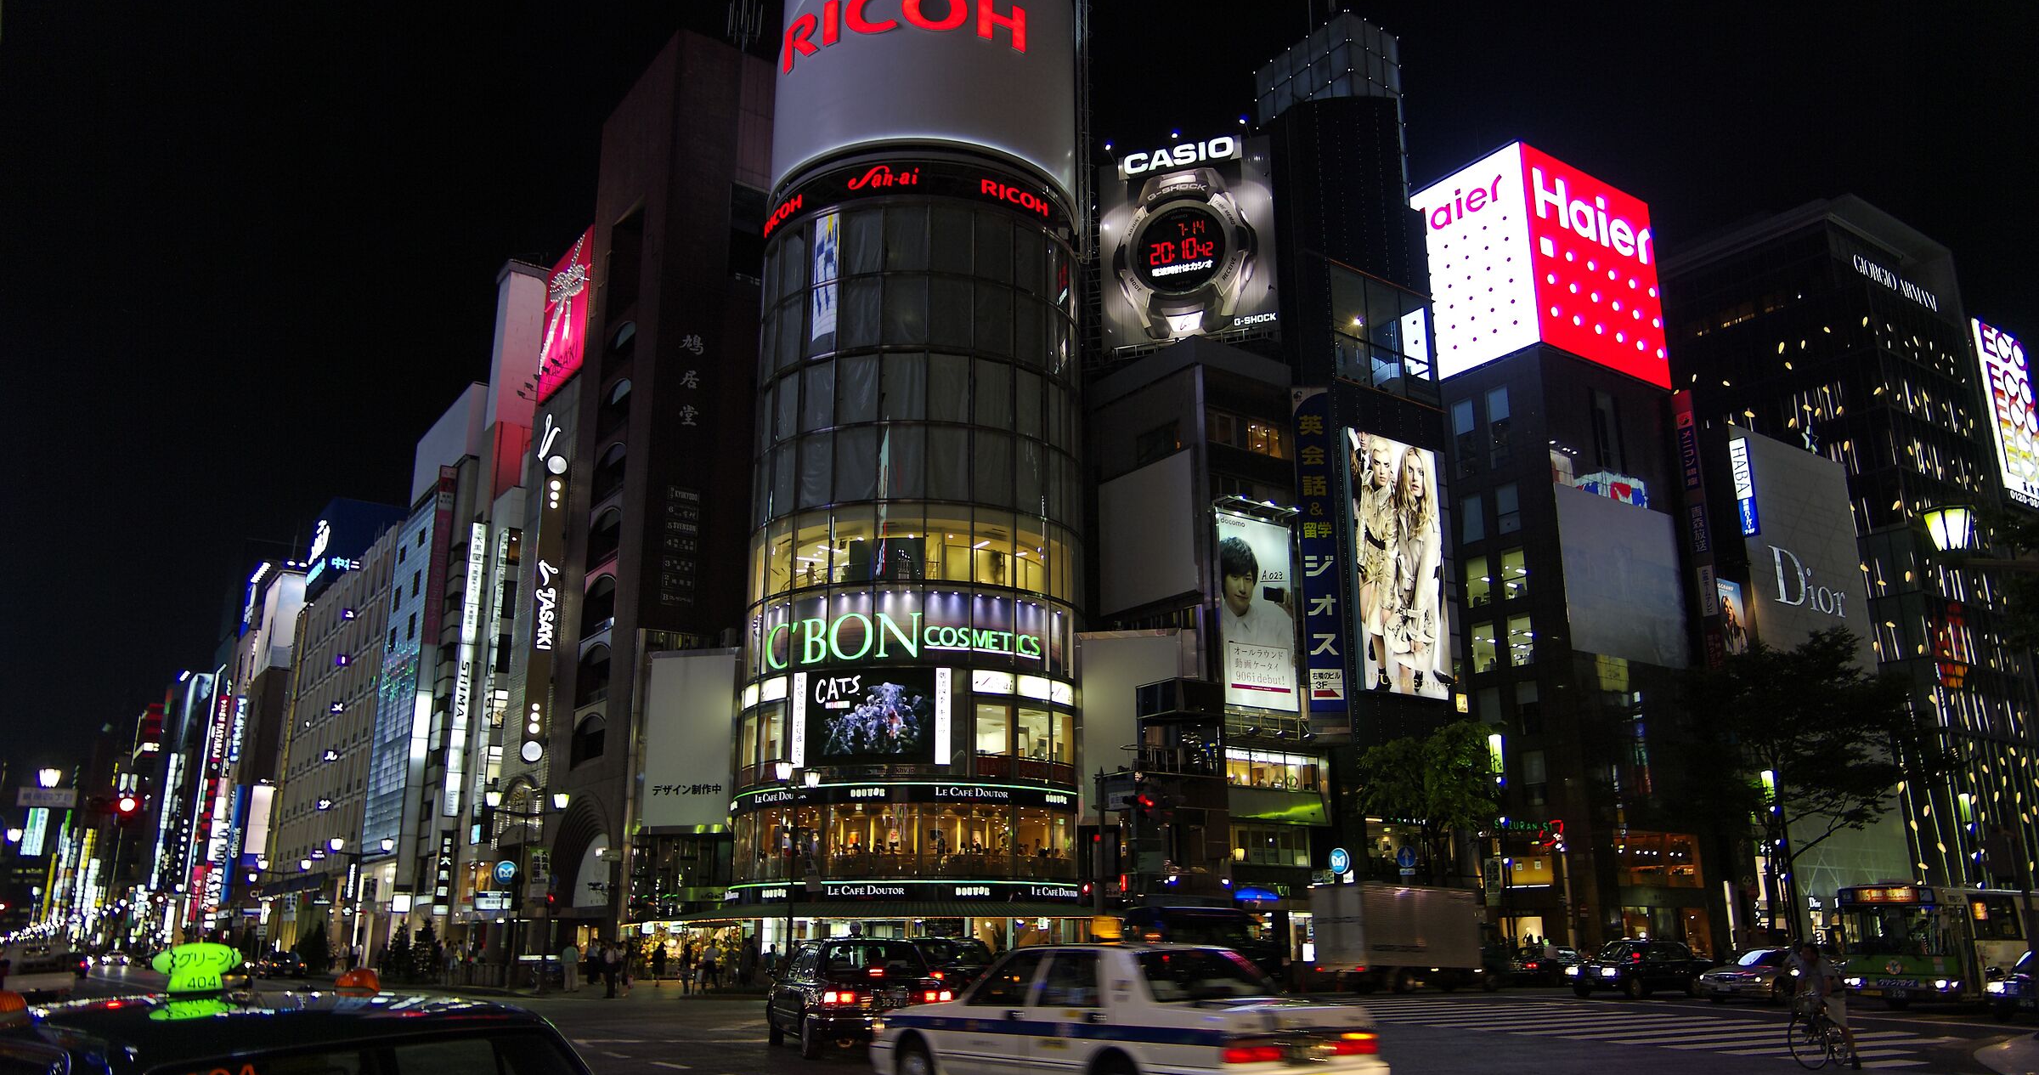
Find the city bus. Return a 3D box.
[{"bbox_3d":[25.178,10.482,35.134,10.500,2.950,2.490,11,-20,-34],"label":"city bus"}]

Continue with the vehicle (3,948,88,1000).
[{"bbox_3d":[-27.557,12.347,38.503,1.750,1.600,4.500,12,-20,-34],"label":"vehicle"}]

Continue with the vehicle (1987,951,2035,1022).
[{"bbox_3d":[21.071,8.784,26.984,4.650,1.480,1.700,11,-20,-34],"label":"vehicle"}]

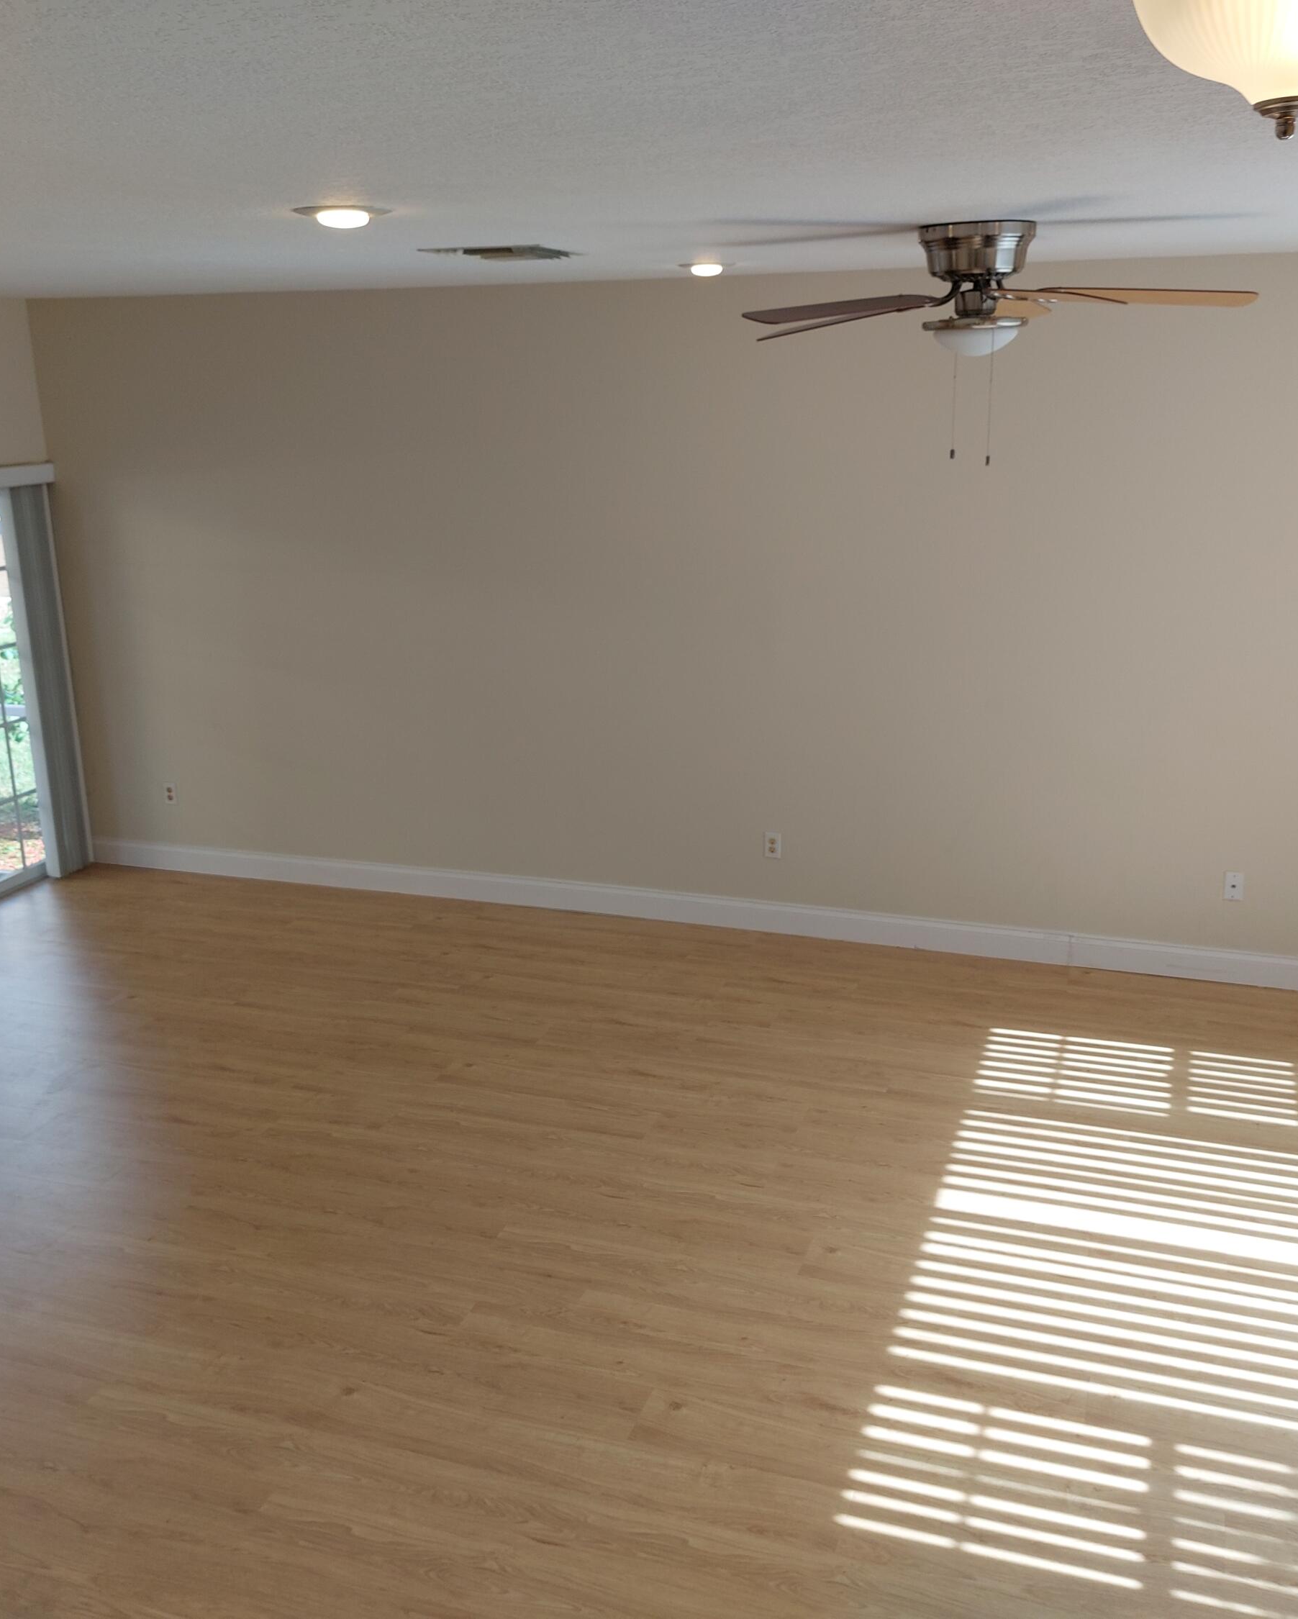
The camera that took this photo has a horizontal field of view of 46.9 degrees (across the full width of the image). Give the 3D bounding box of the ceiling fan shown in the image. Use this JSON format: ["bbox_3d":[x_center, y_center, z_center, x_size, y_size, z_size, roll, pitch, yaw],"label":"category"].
[{"bbox_3d":[0.873,-1.386,4.004,1.420,0.335,1.420,5,17,19],"label":"ceiling fan"}]

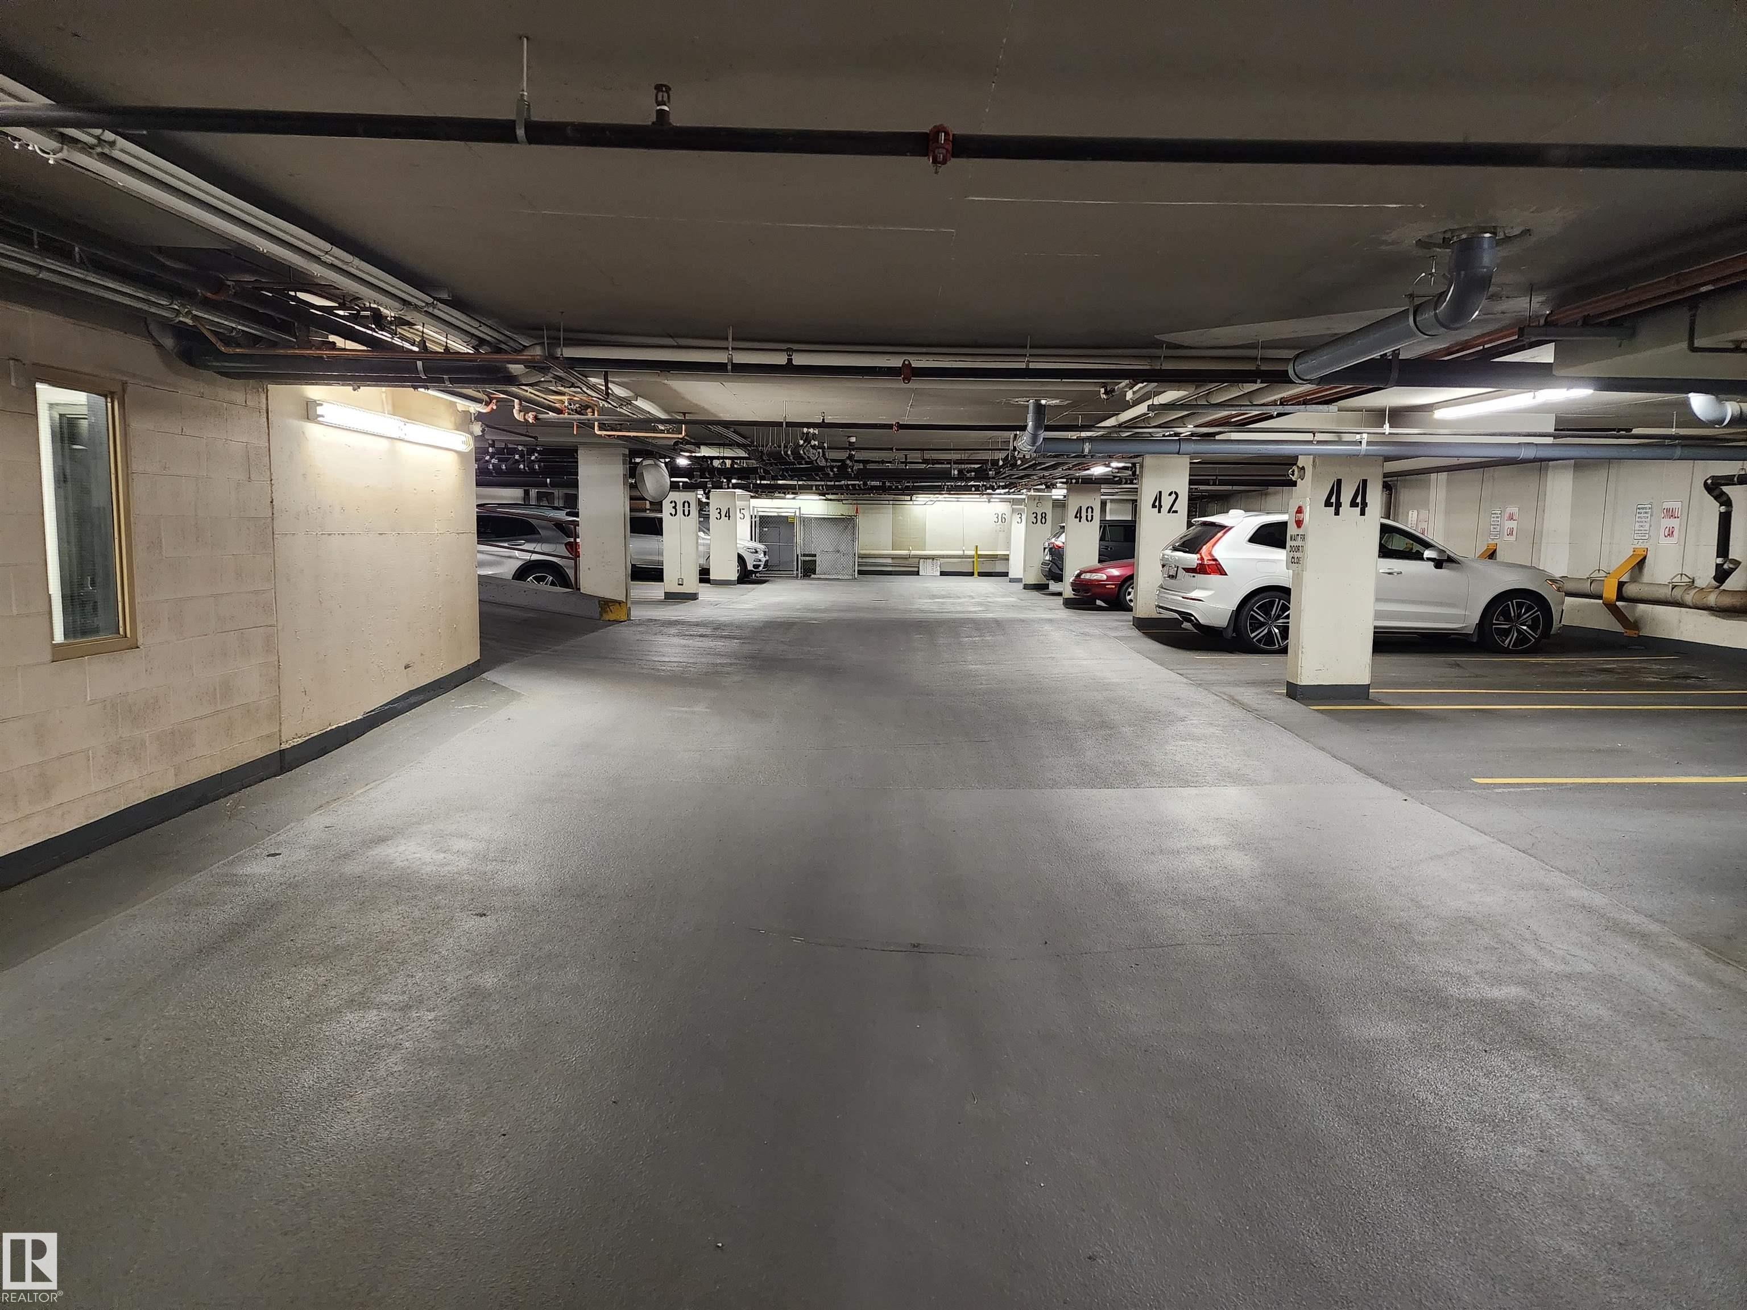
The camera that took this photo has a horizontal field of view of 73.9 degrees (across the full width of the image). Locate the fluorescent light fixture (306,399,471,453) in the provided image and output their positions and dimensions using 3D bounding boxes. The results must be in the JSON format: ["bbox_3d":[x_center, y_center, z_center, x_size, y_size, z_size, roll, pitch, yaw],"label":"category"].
[{"bbox_3d":[-3.245,-1.557,8.043,0.090,0.130,2.520,1,6,0],"label":"fluorescent light fixture"}]

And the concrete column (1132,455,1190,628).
[{"bbox_3d":[3.917,-1.509,15.809,0.610,2.380,0.300,1,6,0],"label":"concrete column"}]

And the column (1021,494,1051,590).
[{"bbox_3d":[3.828,-2.632,27.187,0.610,2.200,0.310,1,6,0],"label":"column"}]

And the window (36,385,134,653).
[{"bbox_3d":[-3.463,-0.601,5.073,0.120,1.220,0.600,1,6,0],"label":"window"}]

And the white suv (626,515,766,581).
[{"bbox_3d":[-4.988,-2.736,29.267,4.680,1.670,1.890,1,6,3],"label":"white suv"}]

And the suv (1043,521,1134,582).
[{"bbox_3d":[6.212,-2.201,26.283,4.600,1.680,1.880,1,6,0],"label":"suv"}]

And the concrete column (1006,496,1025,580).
[{"bbox_3d":[3.998,-3.118,31.376,0.610,2.360,0.300,1,6,0],"label":"concrete column"}]

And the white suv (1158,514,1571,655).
[{"bbox_3d":[5.963,-0.932,14.290,4.690,1.660,1.920,1,6,-2],"label":"white suv"}]

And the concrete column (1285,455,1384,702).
[{"bbox_3d":[3.898,-0.714,9.842,0.610,2.168,0.310,1,6,0],"label":"concrete column"}]

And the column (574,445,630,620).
[{"bbox_3d":[-3.508,-1.597,15.236,0.610,2.270,0.310,1,6,0],"label":"column"}]

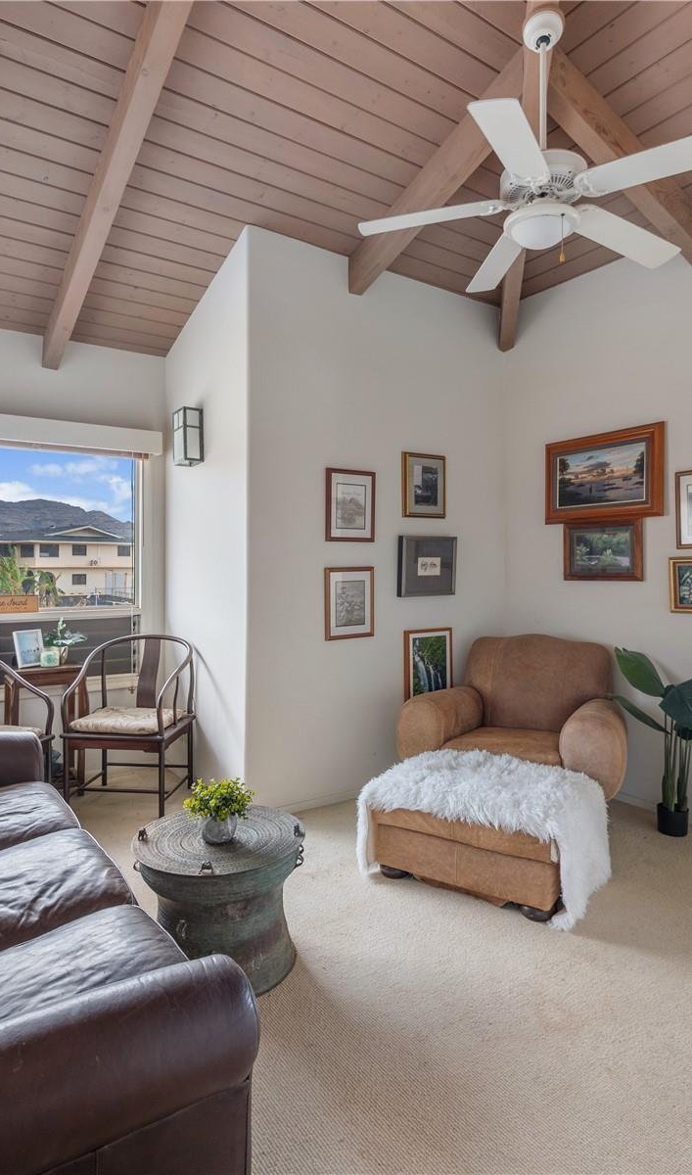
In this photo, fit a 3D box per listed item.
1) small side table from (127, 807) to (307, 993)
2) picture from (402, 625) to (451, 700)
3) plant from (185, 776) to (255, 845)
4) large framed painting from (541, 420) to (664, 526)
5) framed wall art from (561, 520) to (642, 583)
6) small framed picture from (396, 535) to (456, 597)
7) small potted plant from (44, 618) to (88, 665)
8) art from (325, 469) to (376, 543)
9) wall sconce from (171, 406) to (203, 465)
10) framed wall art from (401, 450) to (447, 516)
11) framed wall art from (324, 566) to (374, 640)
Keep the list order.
[{"bbox_3d":[-0.418,1.028,2.128,0.576,0.432,0.576,0,1,0],"label":"small side table"},{"bbox_3d":[0.520,0.505,3.964,0.385,0.510,0.025,-2,3,-34],"label":"picture"},{"bbox_3d":[-0.413,0.733,2.088,0.230,0.201,0.230,0,1,0],"label":"plant"},{"bbox_3d":[1.489,-0.640,3.687,0.040,0.503,0.779,-1,1,-32],"label":"large framed painting"},{"bbox_3d":[1.496,-0.212,3.691,0.030,0.349,0.522,-1,1,-32],"label":"framed wall art"},{"bbox_3d":[0.509,-0.130,3.948,0.432,0.368,0.055,-1,1,-32],"label":"small framed picture"},{"bbox_3d":[-1.648,0.318,3.733,0.240,0.280,0.210,-2,3,-34],"label":"small potted plant"},{"bbox_3d":[0.026,-0.464,3.583,0.325,0.405,0.025,-2,3,-34],"label":"art"},{"bbox_3d":[-0.929,-0.882,3.732,0.115,0.310,0.185,-2,3,-34],"label":"wall sconce"},{"bbox_3d":[0.483,-0.622,3.881,0.330,0.385,0.030,-2,3,-34],"label":"framed wall art"},{"bbox_3d":[0.024,0.091,3.609,0.325,0.405,0.025,-2,3,-34],"label":"framed wall art"}]

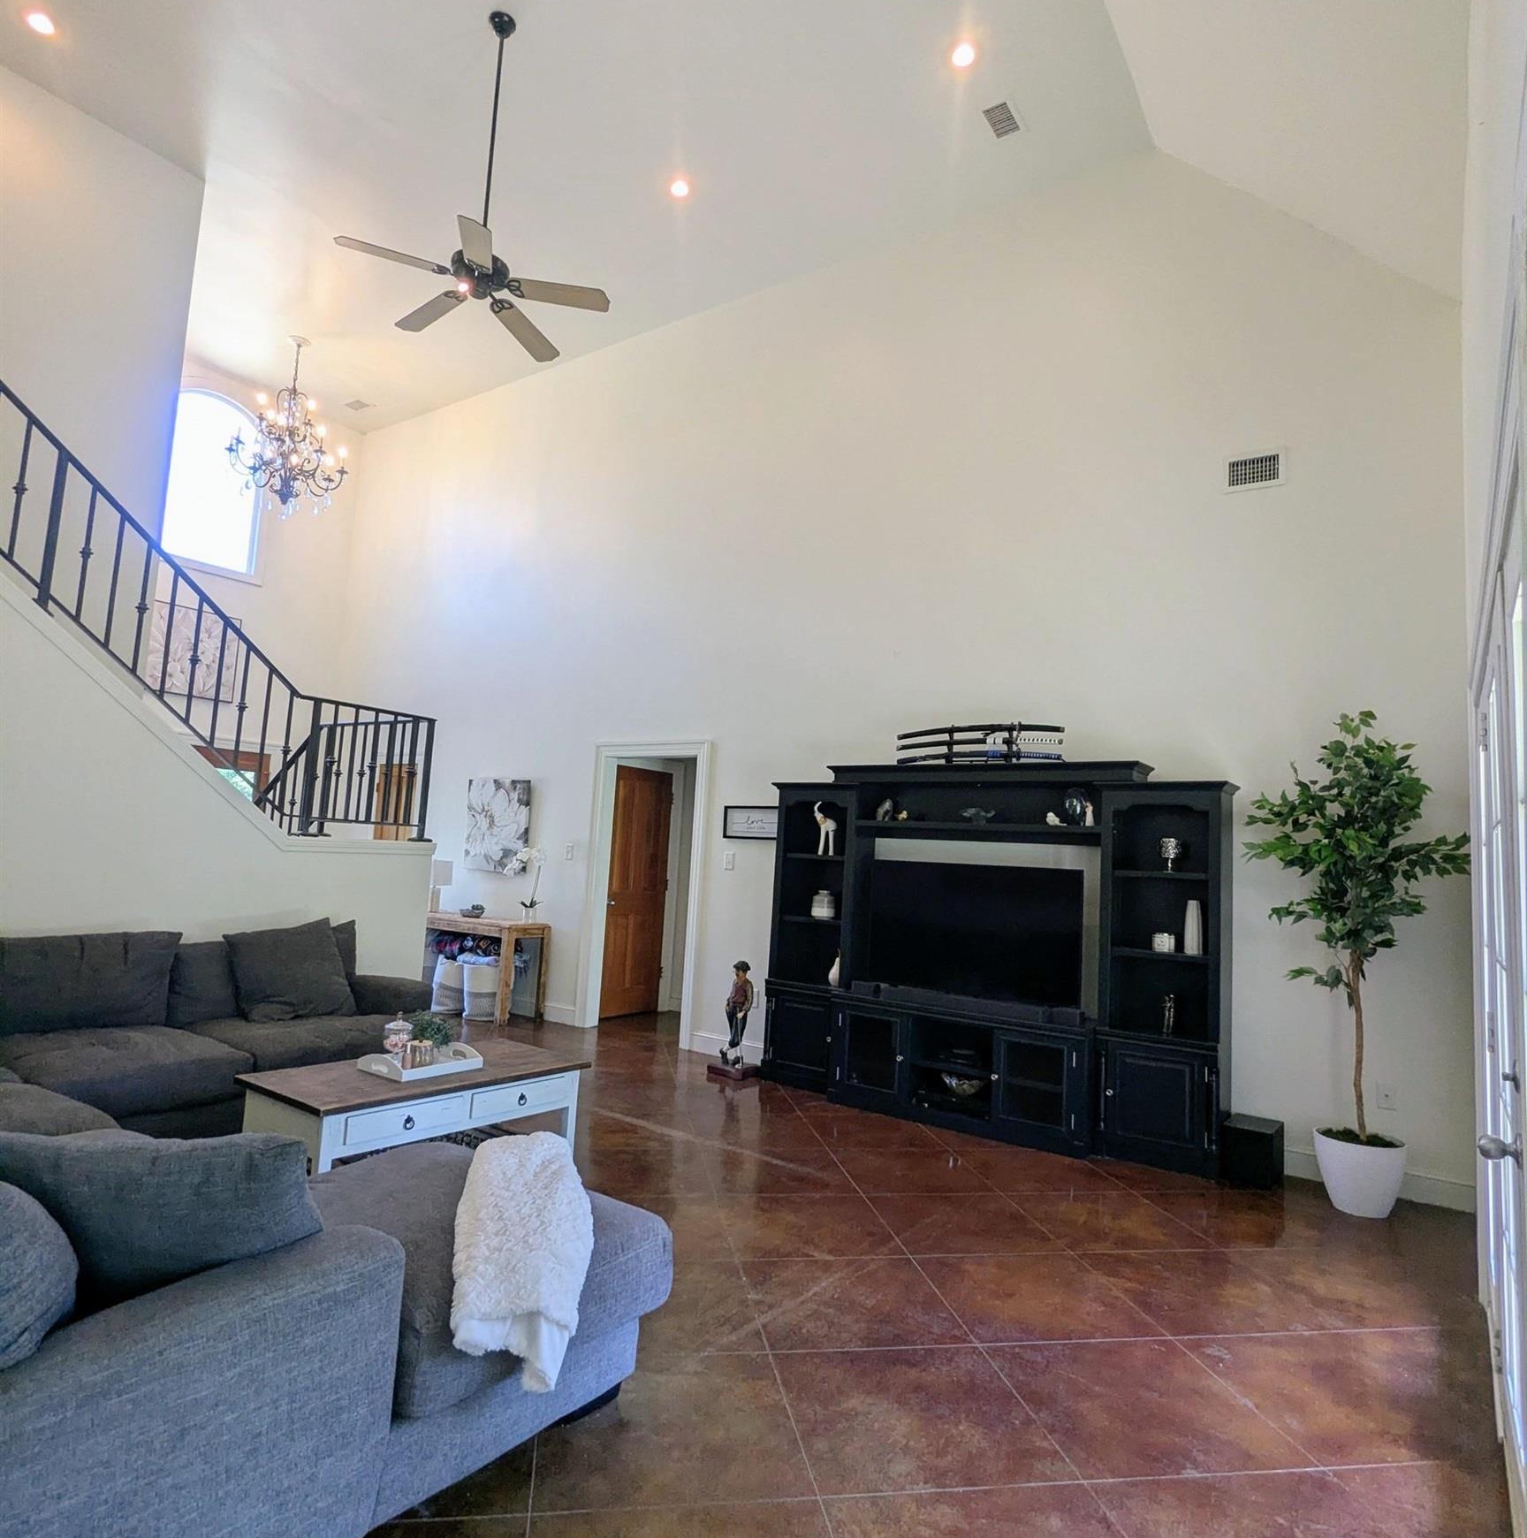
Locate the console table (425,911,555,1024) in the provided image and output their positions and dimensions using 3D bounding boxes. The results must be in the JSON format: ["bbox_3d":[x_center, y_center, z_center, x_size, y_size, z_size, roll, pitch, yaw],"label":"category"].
[{"bbox_3d":[-2.510,1.593,7.740,1.660,0.743,0.393,-1,-7,35],"label":"console table"}]

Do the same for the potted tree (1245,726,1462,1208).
[{"bbox_3d":[2.562,0.809,4.114,0.840,2.155,0.691,-1,-7,35],"label":"potted tree"}]

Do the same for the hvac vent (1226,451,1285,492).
[{"bbox_3d":[2.548,-1.552,4.881,0.285,0.203,0.024,-1,-7,35],"label":"hvac vent"}]

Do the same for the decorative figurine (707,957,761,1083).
[{"bbox_3d":[-0.143,1.565,5.935,0.278,0.707,0.264,-1,-7,35],"label":"decorative figurine"}]

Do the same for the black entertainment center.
[{"bbox_3d":[1.163,0.959,5.189,2.635,1.911,0.522,-1,-7,35],"label":"black entertainment center"}]

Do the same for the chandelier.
[{"bbox_3d":[-4.018,-2.892,7.985,0.921,1.541,0.921,-1,-7,35],"label":"chandelier"}]

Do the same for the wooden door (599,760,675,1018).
[{"bbox_3d":[-1.072,1.016,7.772,0.047,2.033,0.759,-1,-7,35],"label":"wooden door"}]

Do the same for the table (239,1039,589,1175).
[{"bbox_3d":[-1.349,1.417,3.720,0.638,0.454,1.170,-1,-7,39],"label":"table"}]

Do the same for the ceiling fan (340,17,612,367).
[{"bbox_3d":[-1.402,-3.064,4.749,1.213,1.531,1.247,-1,-7,35],"label":"ceiling fan"}]

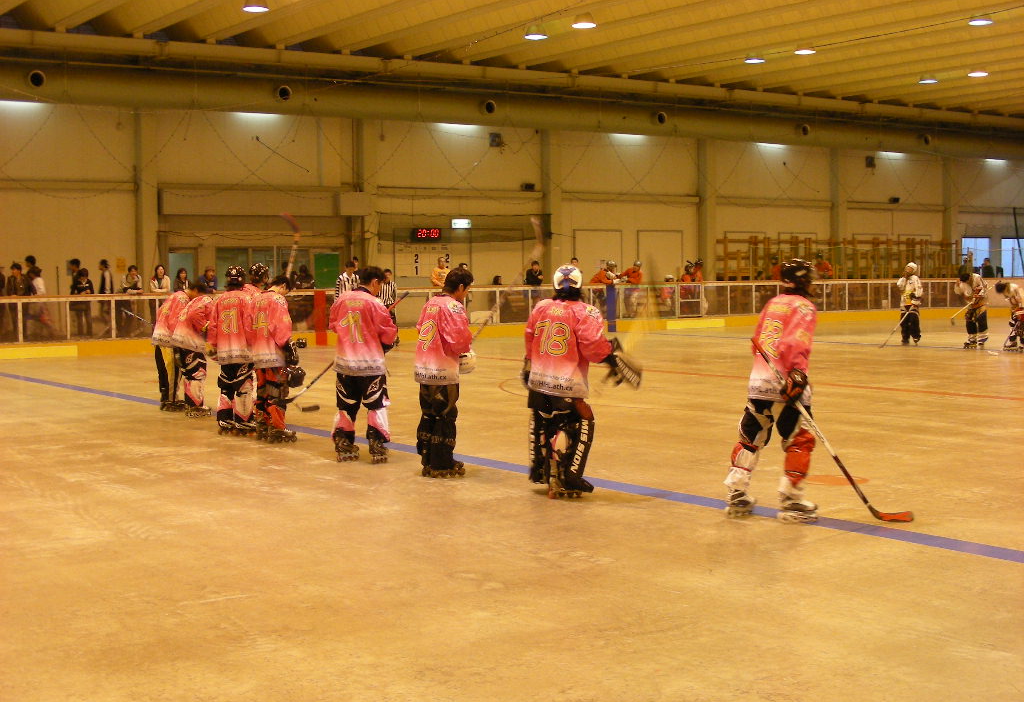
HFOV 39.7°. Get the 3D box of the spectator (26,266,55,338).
[{"bbox_3d":[-9.874,-0.969,29.681,0.500,1.612,0.460,-3,4,-36],"label":"spectator"}]

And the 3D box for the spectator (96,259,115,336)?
[{"bbox_3d":[-8.825,-1.110,30.834,0.330,1.736,0.460,-3,4,-36],"label":"spectator"}]

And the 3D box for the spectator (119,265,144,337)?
[{"bbox_3d":[-8.353,-1.111,31.250,0.520,1.520,0.480,-3,4,-35],"label":"spectator"}]

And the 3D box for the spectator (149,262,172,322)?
[{"bbox_3d":[-7.815,-1.157,31.608,0.480,1.560,0.450,-3,4,-35],"label":"spectator"}]

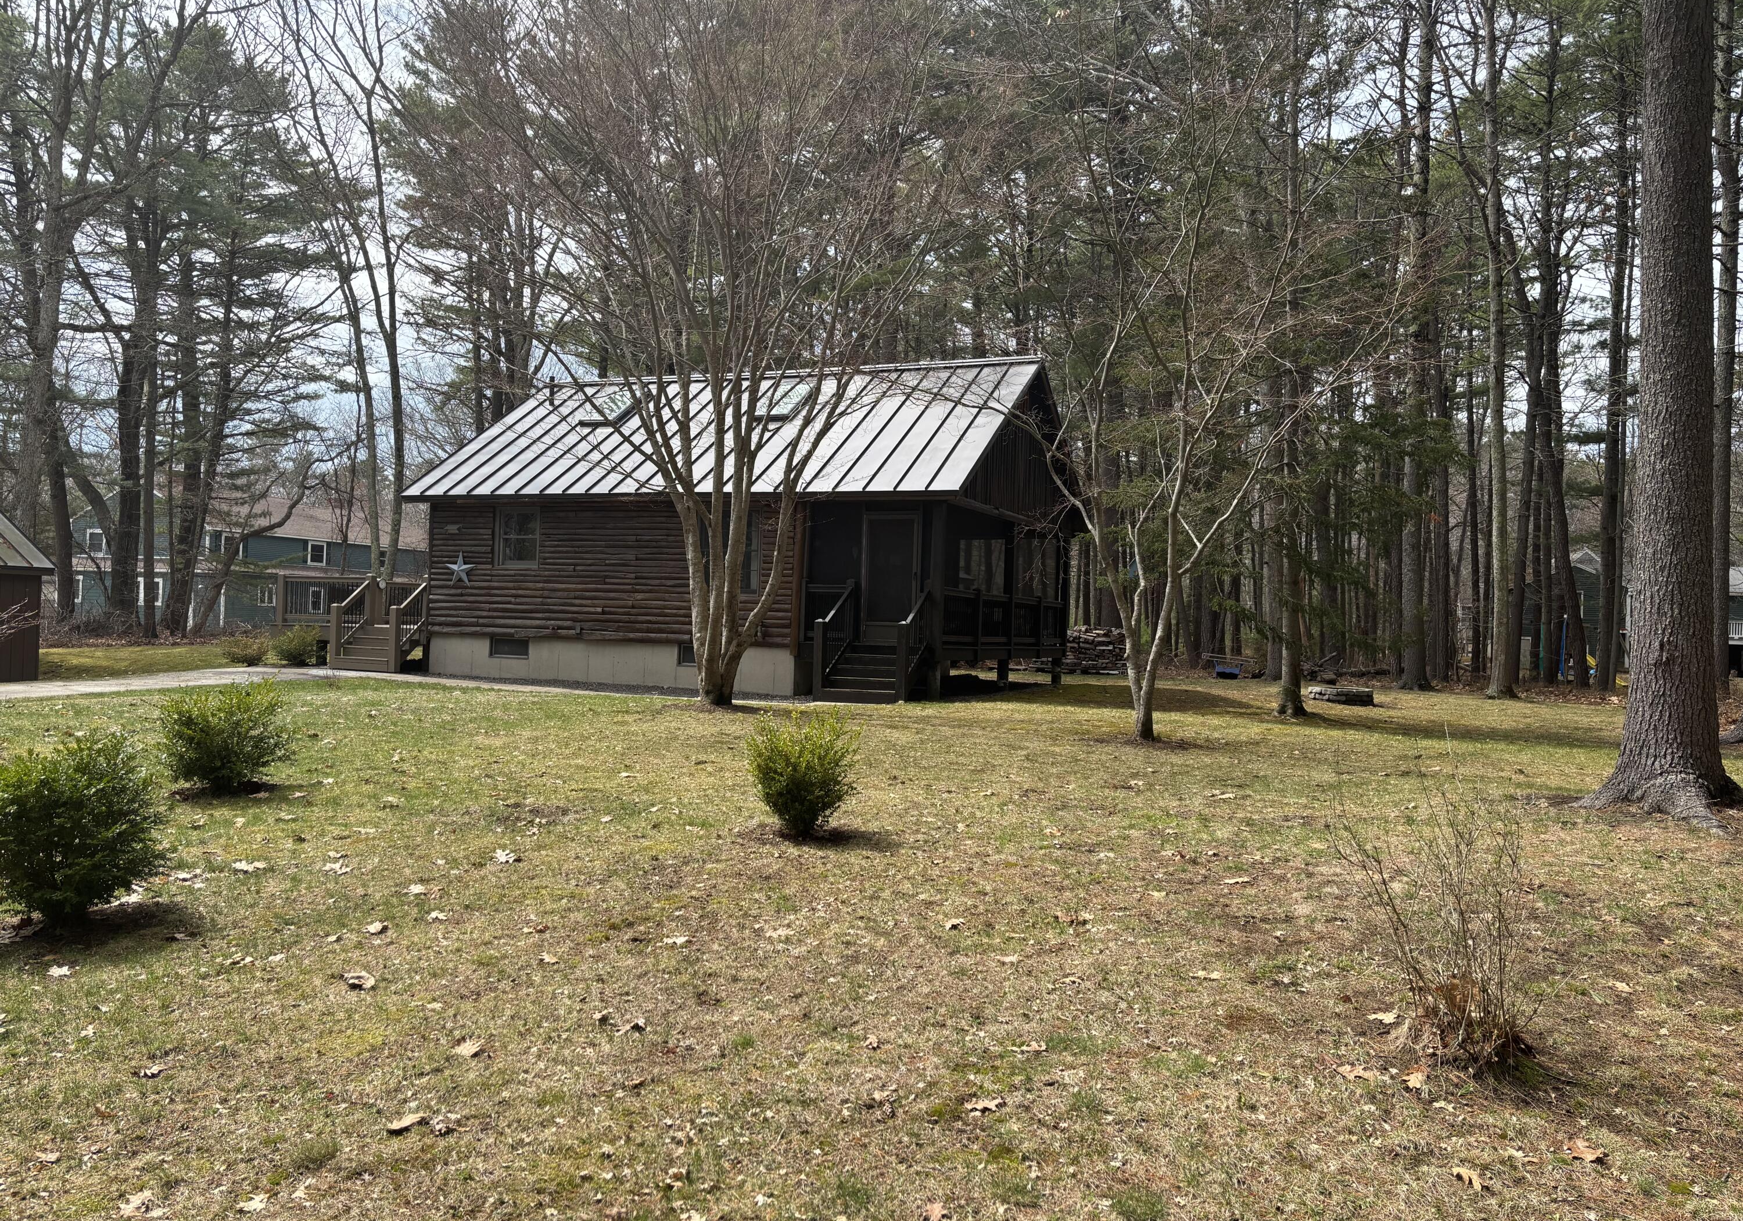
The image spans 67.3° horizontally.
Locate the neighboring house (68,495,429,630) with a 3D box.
[{"bbox_3d":[-35.038,-2.677,77.282,9.600,7.700,19.500,2,-1,19],"label":"neighboring house"}]

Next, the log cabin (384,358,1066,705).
[{"bbox_3d":[-2.089,-1.667,25.643,10.935,6.147,8.426,2,-1,23],"label":"log cabin"}]

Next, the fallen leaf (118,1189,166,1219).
[{"bbox_3d":[-1.785,1.451,3.202,0.108,0.028,0.090,2,-1,-28],"label":"fallen leaf"}]

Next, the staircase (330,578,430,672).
[{"bbox_3d":[-9.176,0.232,24.631,1.676,1.771,1.034,2,-1,23],"label":"staircase"}]

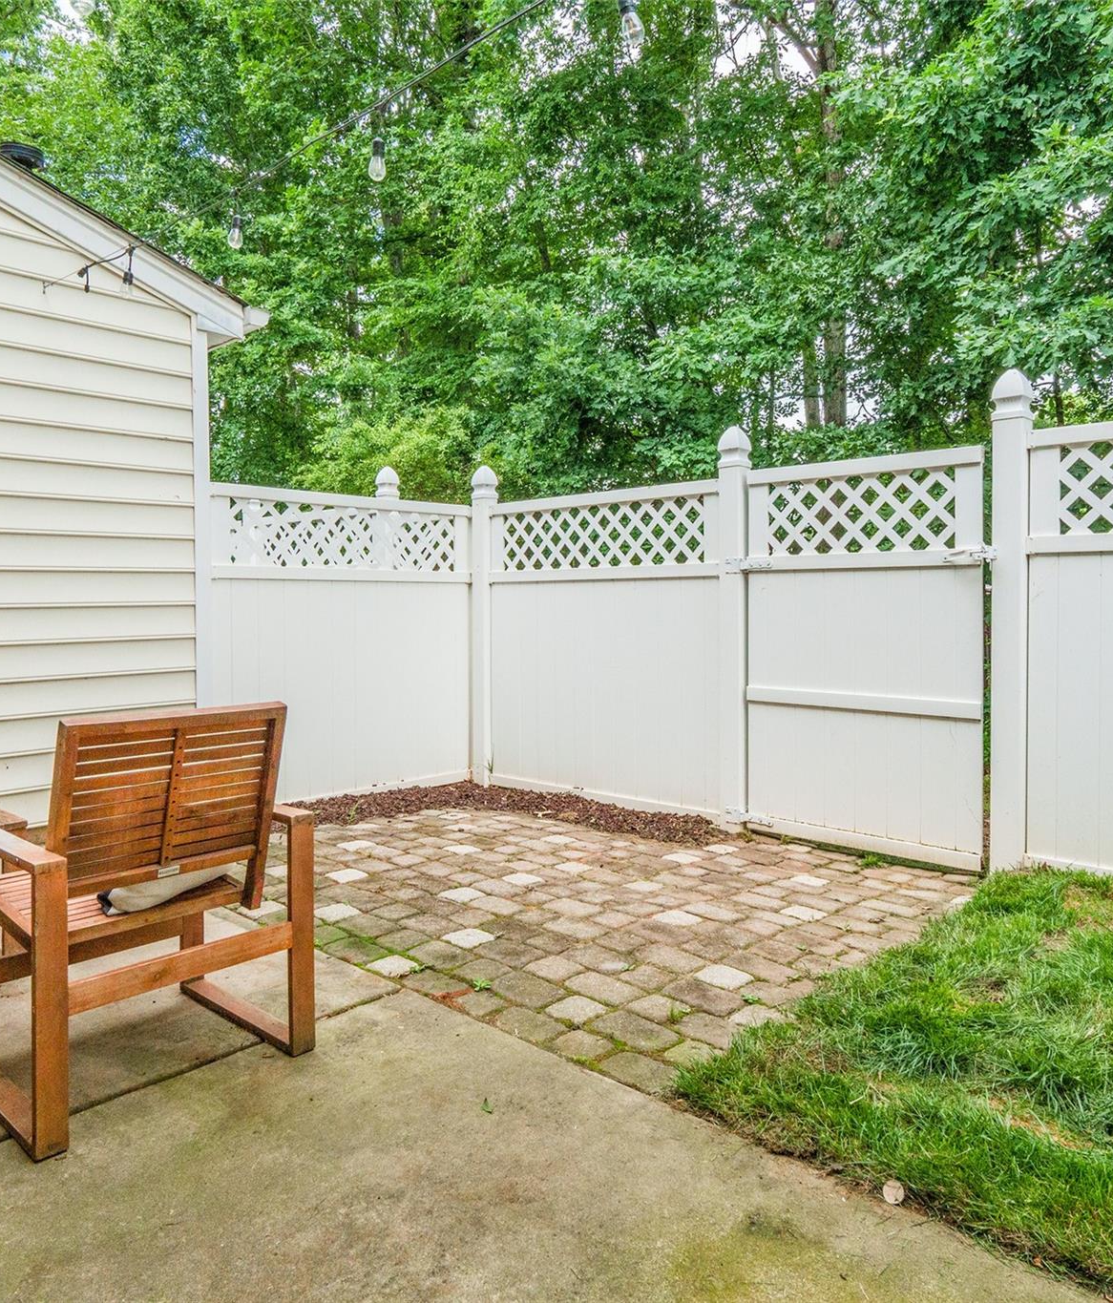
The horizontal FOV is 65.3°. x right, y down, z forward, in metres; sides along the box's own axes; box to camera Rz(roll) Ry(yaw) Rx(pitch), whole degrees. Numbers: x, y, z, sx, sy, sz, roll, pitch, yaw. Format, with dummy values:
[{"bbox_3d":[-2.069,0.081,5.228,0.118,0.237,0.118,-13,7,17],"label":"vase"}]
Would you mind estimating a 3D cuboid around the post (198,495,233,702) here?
[{"bbox_3d":[-1.845,0.026,4.680,0.130,1.770,0.135,2,4,44],"label":"post"}]

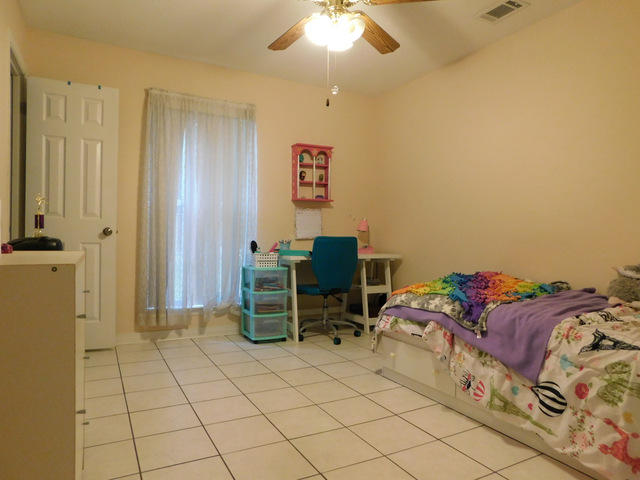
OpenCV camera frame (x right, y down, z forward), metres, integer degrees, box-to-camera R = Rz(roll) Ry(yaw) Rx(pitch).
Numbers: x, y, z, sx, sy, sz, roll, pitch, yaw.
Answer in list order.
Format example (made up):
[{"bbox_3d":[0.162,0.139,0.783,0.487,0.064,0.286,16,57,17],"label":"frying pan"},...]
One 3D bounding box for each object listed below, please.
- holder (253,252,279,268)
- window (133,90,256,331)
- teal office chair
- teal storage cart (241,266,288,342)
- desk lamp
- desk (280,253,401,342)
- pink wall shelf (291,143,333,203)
[{"bbox_3d":[-0.480,0.177,3.731,0.215,0.135,0.145,1,0,-28],"label":"holder"},{"bbox_3d":[-1.044,-0.237,3.699,0.970,1.990,0.100,1,0,-28],"label":"window"},{"bbox_3d":[0.062,0.425,3.884,0.580,0.926,0.580,1,0,-22],"label":"teal office chair"},{"bbox_3d":[-0.486,0.558,3.762,0.325,0.640,0.325,1,0,-28],"label":"teal storage cart"},{"bbox_3d":[0.470,-0.037,4.340,0.160,0.360,0.125,1,1,-42],"label":"desk lamp"},{"bbox_3d":[0.126,0.511,4.128,1.275,0.752,0.445,1,0,-28],"label":"desk"},{"bbox_3d":[-0.071,-0.647,4.192,0.405,0.540,0.130,1,0,-28],"label":"pink wall shelf"}]

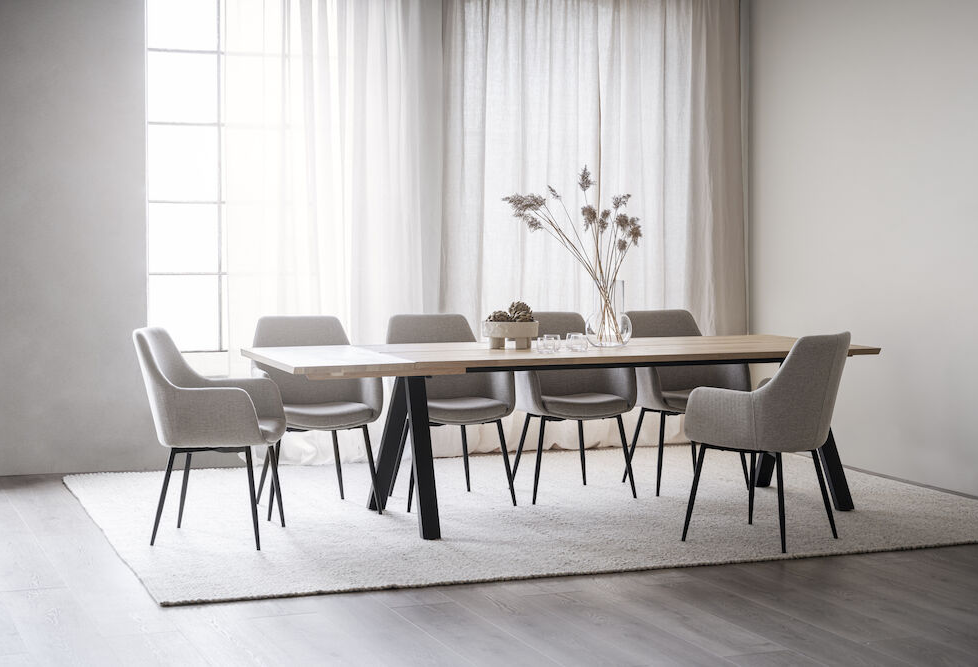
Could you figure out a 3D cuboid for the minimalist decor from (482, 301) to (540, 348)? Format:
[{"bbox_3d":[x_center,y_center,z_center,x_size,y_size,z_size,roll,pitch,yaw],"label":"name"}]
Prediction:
[{"bbox_3d":[0.104,-0.041,7.104,0.251,0.210,0.251,0,4,0],"label":"minimalist decor"}]

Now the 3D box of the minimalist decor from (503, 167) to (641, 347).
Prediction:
[{"bbox_3d":[0.385,-0.353,7.180,0.636,0.823,0.400,0,4,0],"label":"minimalist decor"}]

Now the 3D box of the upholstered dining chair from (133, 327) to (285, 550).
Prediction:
[{"bbox_3d":[-1.127,0.421,6.486,0.580,0.865,0.585,0,4,5],"label":"upholstered dining chair"}]

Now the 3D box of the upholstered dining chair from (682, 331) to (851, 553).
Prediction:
[{"bbox_3d":[1.139,0.422,6.463,0.580,0.865,0.585,3,5,41],"label":"upholstered dining chair"}]

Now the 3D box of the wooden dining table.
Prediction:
[{"bbox_3d":[0.325,0.445,7.033,2.700,0.750,1.010,-1,4,-21],"label":"wooden dining table"}]

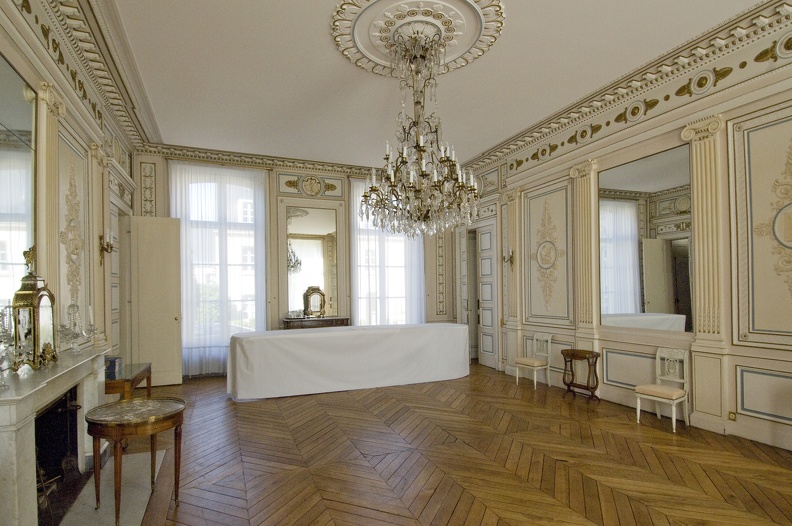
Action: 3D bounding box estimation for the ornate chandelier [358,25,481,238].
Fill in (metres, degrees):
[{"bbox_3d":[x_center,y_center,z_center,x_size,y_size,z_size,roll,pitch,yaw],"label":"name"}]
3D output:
[{"bbox_3d":[0.243,-1.392,4.139,1.250,2.200,1.250,0,-3,0],"label":"ornate chandelier"}]

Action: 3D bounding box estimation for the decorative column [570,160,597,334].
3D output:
[{"bbox_3d":[2.788,-0.189,5.894,0.130,2.540,0.400,0,-2,-25],"label":"decorative column"}]

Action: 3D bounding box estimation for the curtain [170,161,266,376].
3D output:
[{"bbox_3d":[-3.350,0.154,7.598,1.760,4.030,0.160,0,-2,-23],"label":"curtain"}]

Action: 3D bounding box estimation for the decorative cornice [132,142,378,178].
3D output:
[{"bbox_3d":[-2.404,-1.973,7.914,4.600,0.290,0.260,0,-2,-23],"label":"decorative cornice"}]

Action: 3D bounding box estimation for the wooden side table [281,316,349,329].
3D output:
[{"bbox_3d":[-1.623,1.691,8.127,1.360,1.000,0.450,0,-2,-23],"label":"wooden side table"}]

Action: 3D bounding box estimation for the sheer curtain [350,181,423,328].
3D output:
[{"bbox_3d":[-0.107,0.198,8.899,1.820,4.030,0.160,0,-2,-23],"label":"sheer curtain"}]

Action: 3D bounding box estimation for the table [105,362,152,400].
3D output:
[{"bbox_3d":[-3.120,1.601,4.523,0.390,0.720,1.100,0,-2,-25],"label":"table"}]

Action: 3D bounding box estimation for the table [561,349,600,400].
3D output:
[{"bbox_3d":[2.655,1.612,5.666,0.310,0.680,0.500,0,-2,-25],"label":"table"}]

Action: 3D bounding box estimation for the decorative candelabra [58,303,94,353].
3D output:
[{"bbox_3d":[-2.929,0.584,3.607,0.290,0.460,0.300,0,-2,-25],"label":"decorative candelabra"}]

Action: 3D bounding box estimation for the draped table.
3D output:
[{"bbox_3d":[-0.683,1.624,6.941,4.120,0.920,0.850,0,-2,-21],"label":"draped table"}]

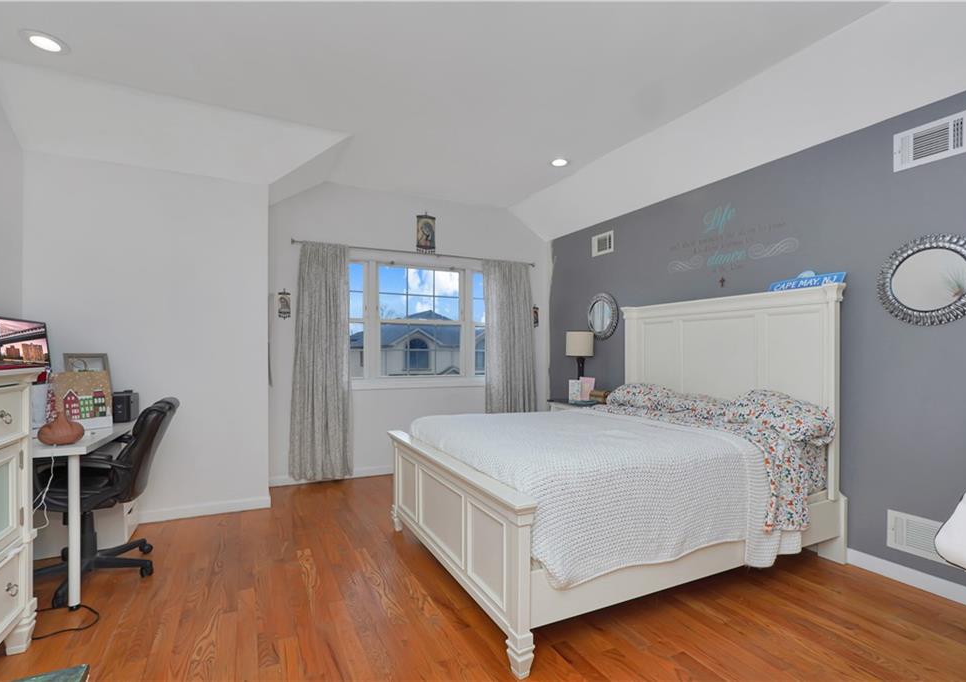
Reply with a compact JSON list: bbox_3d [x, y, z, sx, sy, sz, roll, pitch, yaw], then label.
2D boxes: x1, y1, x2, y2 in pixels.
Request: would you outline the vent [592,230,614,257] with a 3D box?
[{"bbox_3d":[1.165,-0.942,4.439,0.020,0.194,0.302,0,-1,-26],"label":"vent"}]

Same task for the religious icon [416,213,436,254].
[{"bbox_3d":[-0.567,-1.082,4.572,0.200,0.400,0.020,0,-1,-26],"label":"religious icon"}]

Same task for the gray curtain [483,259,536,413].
[{"bbox_3d":[0.314,0.190,4.899,0.670,2.080,0.110,0,-1,-26],"label":"gray curtain"}]

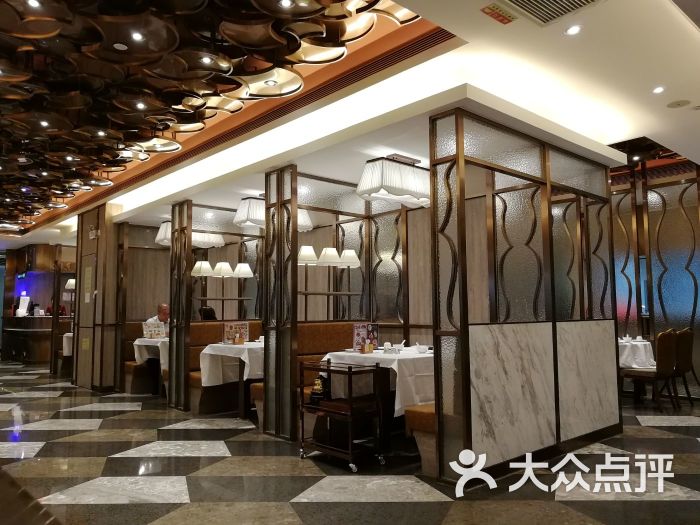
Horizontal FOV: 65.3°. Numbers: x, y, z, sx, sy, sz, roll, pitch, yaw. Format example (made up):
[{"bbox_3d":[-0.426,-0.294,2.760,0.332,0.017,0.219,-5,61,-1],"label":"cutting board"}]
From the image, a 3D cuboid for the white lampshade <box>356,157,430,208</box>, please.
[{"bbox_3d":[0.508,-0.686,4.826,0.932,0.302,0.312,4,-7,-42],"label":"white lampshade"}]

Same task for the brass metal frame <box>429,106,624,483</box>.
[{"bbox_3d":[1.539,0.267,4.461,2.359,2.506,0.275,4,-7,-42],"label":"brass metal frame"}]

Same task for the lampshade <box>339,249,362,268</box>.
[{"bbox_3d":[-0.012,-0.035,5.753,0.213,0.183,0.213,1,-5,-12],"label":"lampshade"}]

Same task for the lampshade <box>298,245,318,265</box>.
[{"bbox_3d":[-0.430,-0.064,5.381,0.213,0.183,0.213,0,-5,-11],"label":"lampshade"}]

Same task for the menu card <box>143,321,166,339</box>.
[{"bbox_3d":[-2.791,0.959,7.812,0.297,0.213,0.069,3,-6,-37],"label":"menu card"}]

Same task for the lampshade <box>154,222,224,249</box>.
[{"bbox_3d":[-2.303,-0.394,7.950,0.932,0.302,0.312,4,-7,-42],"label":"lampshade"}]

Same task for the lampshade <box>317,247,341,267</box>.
[{"bbox_3d":[-0.212,-0.049,5.575,0.213,0.183,0.213,1,-5,-12],"label":"lampshade"}]

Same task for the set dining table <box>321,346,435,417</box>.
[{"bbox_3d":[0.467,1.156,4.603,1.140,0.778,0.833,4,-7,-42],"label":"set dining table"}]

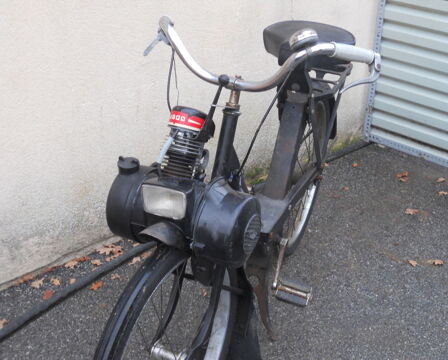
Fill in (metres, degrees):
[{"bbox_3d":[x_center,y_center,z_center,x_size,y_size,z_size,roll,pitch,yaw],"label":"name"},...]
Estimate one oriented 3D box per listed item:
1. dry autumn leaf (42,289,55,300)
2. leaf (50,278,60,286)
[{"bbox_3d":[-0.561,0.365,2.393,0.036,0.012,0.056,5,25,6],"label":"dry autumn leaf"},{"bbox_3d":[-0.538,0.329,2.390,0.036,0.012,0.036,1,26,0],"label":"leaf"}]

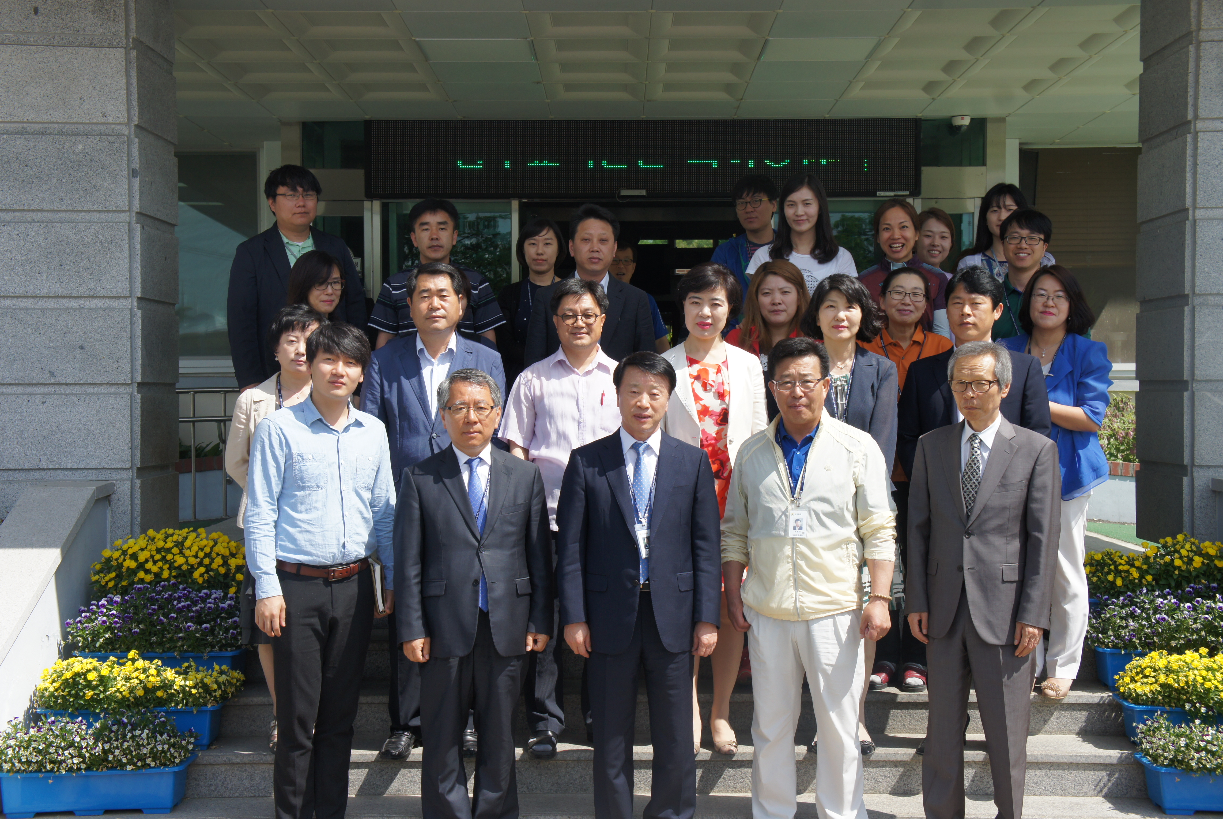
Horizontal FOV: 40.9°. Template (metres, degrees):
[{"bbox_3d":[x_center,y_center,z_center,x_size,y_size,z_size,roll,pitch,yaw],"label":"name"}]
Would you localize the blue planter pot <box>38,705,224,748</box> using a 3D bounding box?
[{"bbox_3d":[-1.668,1.106,5.780,0.645,0.160,0.220,0,1,0],"label":"blue planter pot"}]

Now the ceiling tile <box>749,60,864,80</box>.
[{"bbox_3d":[1.099,-1.913,9.235,0.600,0.030,0.600,0,1,0],"label":"ceiling tile"}]

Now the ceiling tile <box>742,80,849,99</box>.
[{"bbox_3d":[1.085,-1.900,9.718,0.600,0.030,0.600,0,1,0],"label":"ceiling tile"}]

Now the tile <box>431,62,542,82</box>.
[{"bbox_3d":[-0.701,-1.909,9.244,0.600,0.030,0.600,0,1,0],"label":"tile"}]

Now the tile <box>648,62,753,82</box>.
[{"bbox_3d":[0.502,-1.915,9.195,0.600,0.060,0.600,0,1,0],"label":"tile"}]

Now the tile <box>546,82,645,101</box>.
[{"bbox_3d":[-0.096,-1.936,9.879,0.600,0.050,0.600,0,1,0],"label":"tile"}]

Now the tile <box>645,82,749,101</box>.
[{"bbox_3d":[0.502,-1.924,9.801,0.600,0.040,0.600,0,1,0],"label":"tile"}]

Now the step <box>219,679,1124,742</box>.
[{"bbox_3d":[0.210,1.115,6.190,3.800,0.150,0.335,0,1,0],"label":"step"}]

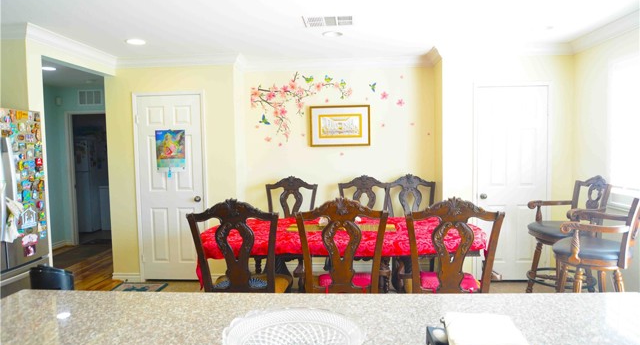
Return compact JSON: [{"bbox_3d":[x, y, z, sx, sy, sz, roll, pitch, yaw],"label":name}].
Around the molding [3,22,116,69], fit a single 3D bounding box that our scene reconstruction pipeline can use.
[{"bbox_3d":[-2.249,-1.142,3.982,0.100,0.092,1.385,-1,3,4],"label":"molding"}]

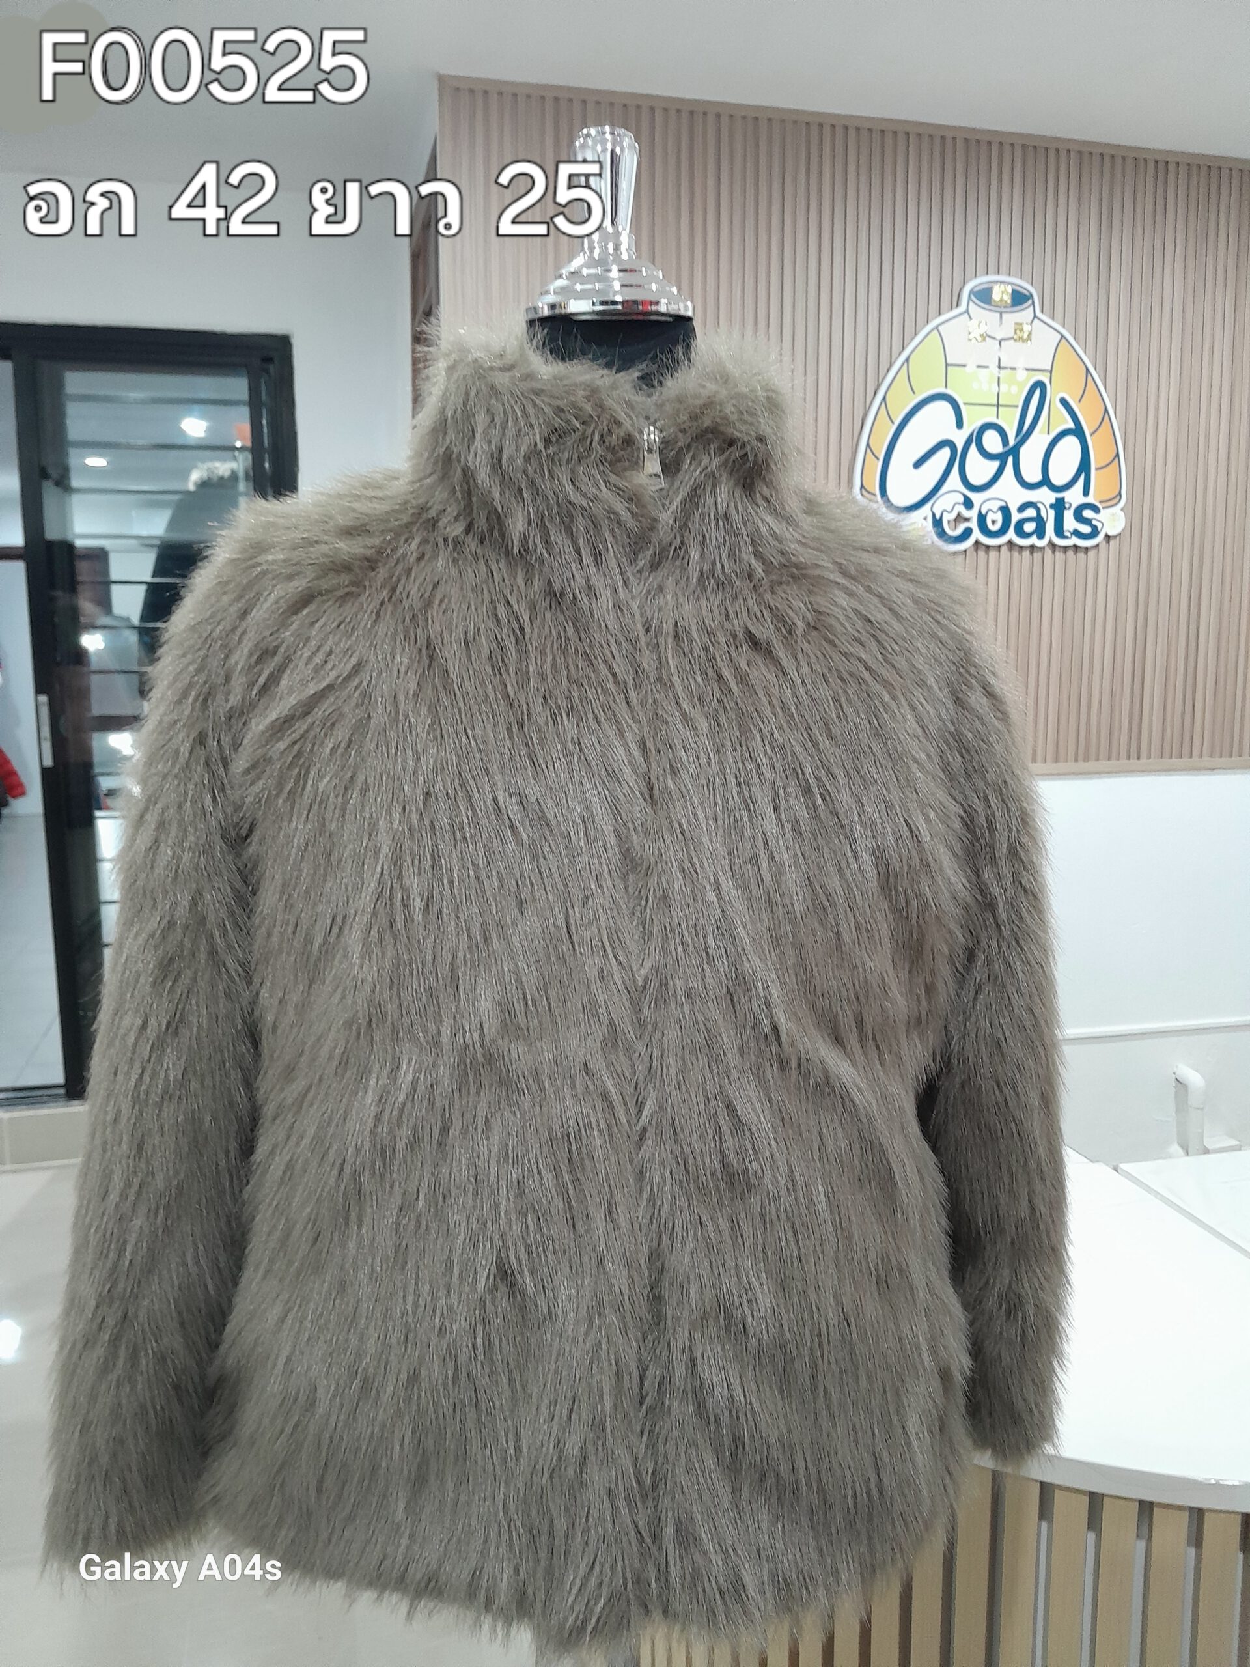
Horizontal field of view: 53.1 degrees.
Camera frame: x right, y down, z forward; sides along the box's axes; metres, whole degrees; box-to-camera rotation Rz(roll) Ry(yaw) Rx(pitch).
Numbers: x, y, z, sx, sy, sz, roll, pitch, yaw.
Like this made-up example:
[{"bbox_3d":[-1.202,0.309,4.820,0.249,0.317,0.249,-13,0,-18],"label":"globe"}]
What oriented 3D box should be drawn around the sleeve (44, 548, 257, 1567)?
[{"bbox_3d":[-0.291,0.129,0.780,0.120,0.620,0.165,5,8,-11],"label":"sleeve"}]

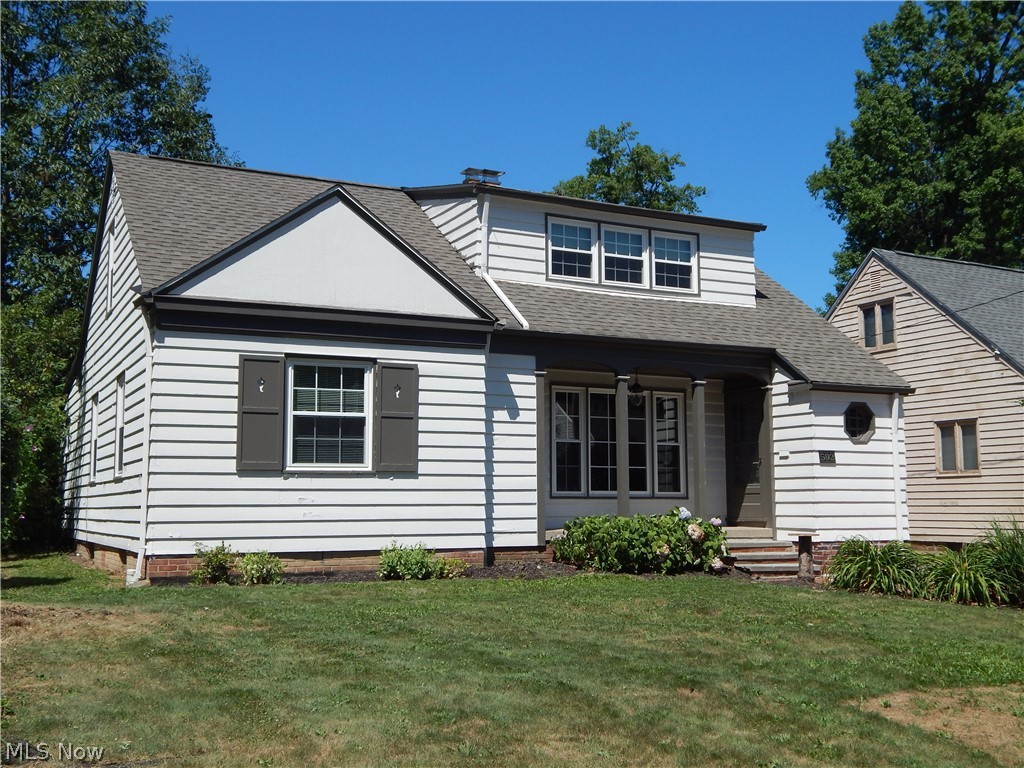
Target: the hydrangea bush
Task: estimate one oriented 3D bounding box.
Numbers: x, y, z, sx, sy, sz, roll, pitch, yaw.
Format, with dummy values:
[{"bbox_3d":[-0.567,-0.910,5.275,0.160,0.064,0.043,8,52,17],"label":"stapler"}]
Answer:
[{"bbox_3d":[1.775,2.131,15.287,2.650,0.890,1.050,3,-7,-26],"label":"hydrangea bush"}]

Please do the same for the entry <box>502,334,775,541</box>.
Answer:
[{"bbox_3d":[1.925,0.831,16.890,4.130,2.740,1.250,3,-7,-26],"label":"entry"}]

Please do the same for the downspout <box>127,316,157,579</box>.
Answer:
[{"bbox_3d":[-4.238,0.730,12.878,0.210,3.060,0.280,3,-7,-26],"label":"downspout"}]

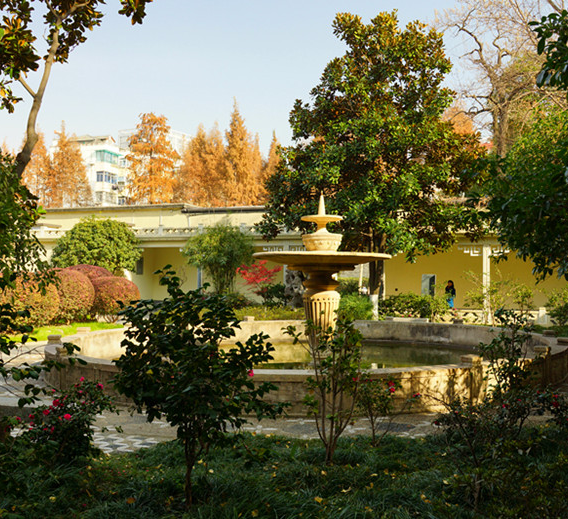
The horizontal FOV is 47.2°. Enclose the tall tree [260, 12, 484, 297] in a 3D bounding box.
[{"bbox_3d":[2.953,-2.915,21.436,7.200,10.410,7.000,0,-1,0],"label":"tall tree"}]

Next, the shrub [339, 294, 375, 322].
[{"bbox_3d":[2.205,1.660,20.614,1.300,1.220,1.250,0,-1,0],"label":"shrub"}]

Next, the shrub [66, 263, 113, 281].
[{"bbox_3d":[-7.894,1.290,25.965,2.240,2.180,2.160,0,-1,0],"label":"shrub"}]

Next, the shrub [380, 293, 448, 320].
[{"bbox_3d":[4.474,1.650,22.062,2.300,1.060,1.400,0,-2,4],"label":"shrub"}]

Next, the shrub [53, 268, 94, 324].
[{"bbox_3d":[-7.064,1.191,21.775,1.500,1.780,1.500,0,-2,0],"label":"shrub"}]

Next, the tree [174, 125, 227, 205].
[{"bbox_3d":[-7.455,-4.463,58.151,4.800,15.530,4.800,0,-2,0],"label":"tree"}]

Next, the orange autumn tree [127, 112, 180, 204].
[{"bbox_3d":[-11.679,-4.979,58.135,5.000,16.290,5.000,0,-1,0],"label":"orange autumn tree"}]

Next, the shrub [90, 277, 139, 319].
[{"bbox_3d":[-6.272,1.457,24.180,1.830,1.760,1.830,0,-1,0],"label":"shrub"}]

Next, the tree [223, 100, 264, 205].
[{"bbox_3d":[-3.616,-5.445,58.179,4.300,17.500,4.300,0,-2,0],"label":"tree"}]

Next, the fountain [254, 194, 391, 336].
[{"bbox_3d":[0.791,0.399,13.344,2.790,3.470,2.790,0,-1,0],"label":"fountain"}]

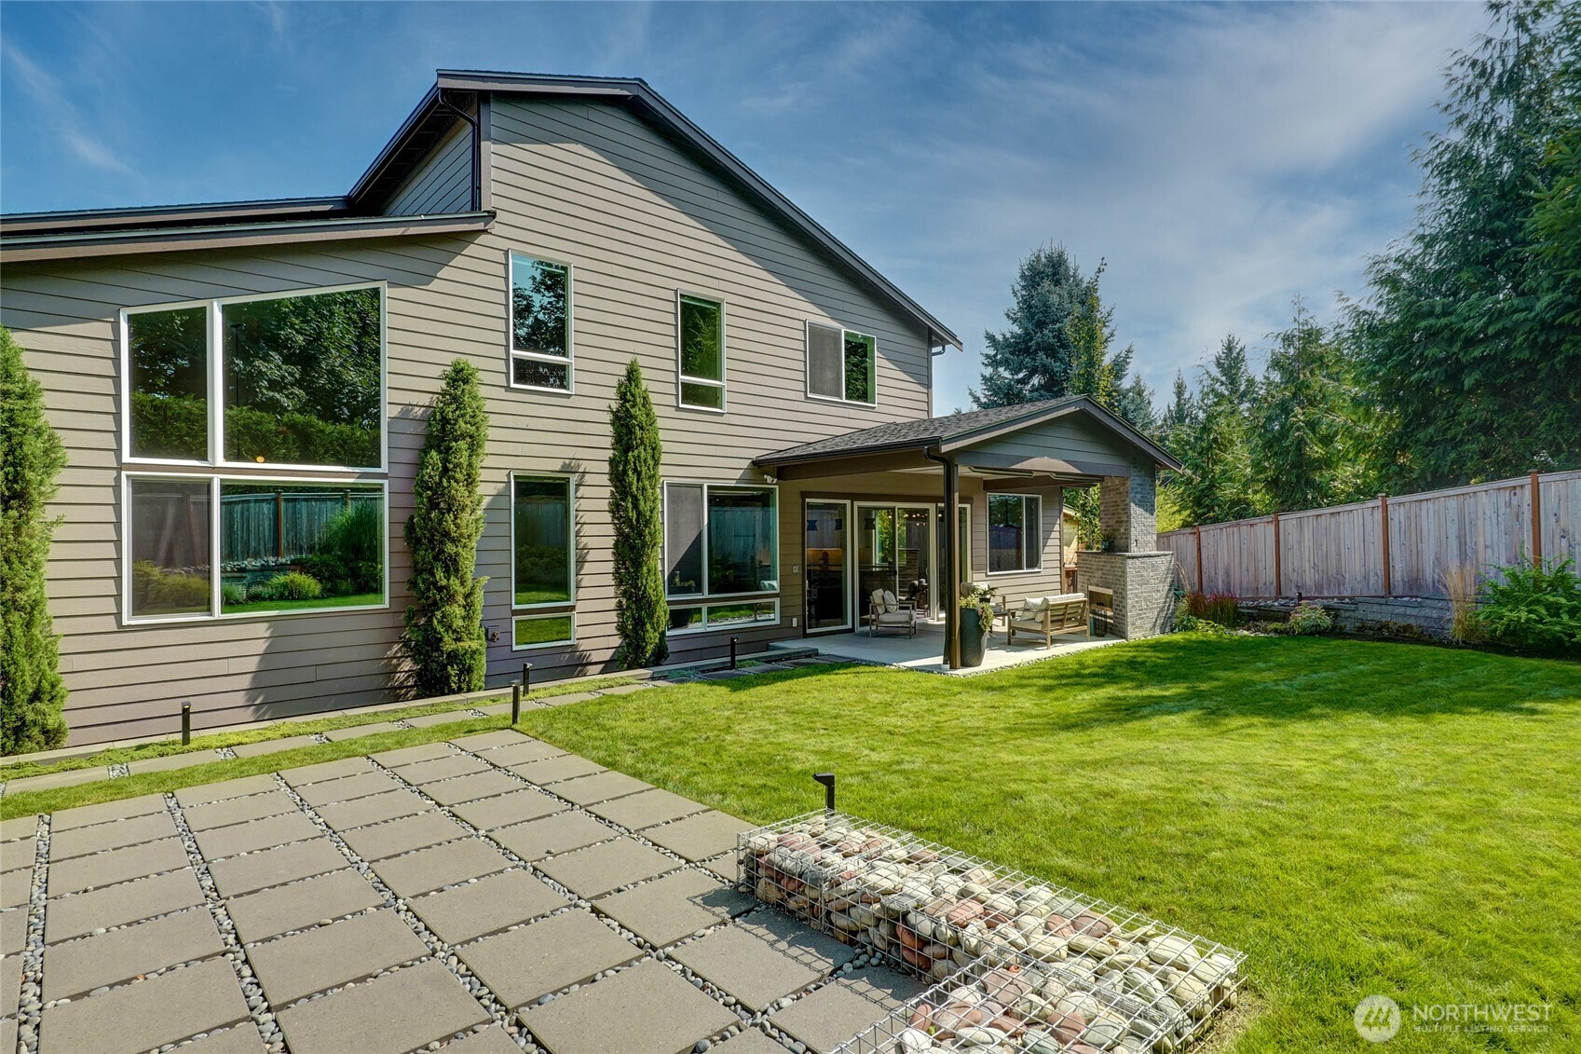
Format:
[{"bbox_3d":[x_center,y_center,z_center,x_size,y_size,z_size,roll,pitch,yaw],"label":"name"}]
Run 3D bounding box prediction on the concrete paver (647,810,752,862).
[{"bbox_3d":[-0.538,1.990,5.050,0.605,0.055,0.605,0,-1,-43],"label":"concrete paver"}]

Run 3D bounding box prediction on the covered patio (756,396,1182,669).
[{"bbox_3d":[3.517,-0.065,14.167,7.530,4.050,3.920,0,0,-42],"label":"covered patio"}]

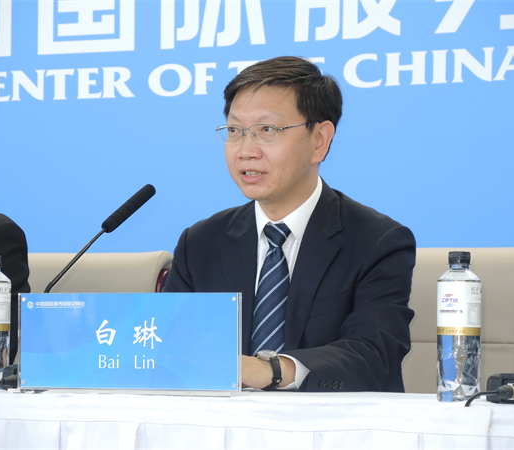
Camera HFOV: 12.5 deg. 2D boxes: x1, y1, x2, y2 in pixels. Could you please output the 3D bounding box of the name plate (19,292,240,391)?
[{"bbox_3d":[-0.194,0.181,3.570,0.375,0.155,0.075,-1,-3,24],"label":"name plate"}]

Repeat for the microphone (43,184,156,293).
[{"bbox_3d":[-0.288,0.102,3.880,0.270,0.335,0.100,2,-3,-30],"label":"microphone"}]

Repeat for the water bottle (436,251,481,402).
[{"bbox_3d":[0.294,0.148,3.400,0.065,0.219,0.065,0,-2,0],"label":"water bottle"}]

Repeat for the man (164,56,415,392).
[{"bbox_3d":[-0.028,0.352,3.760,0.530,1.300,0.740,-1,-3,22],"label":"man"}]

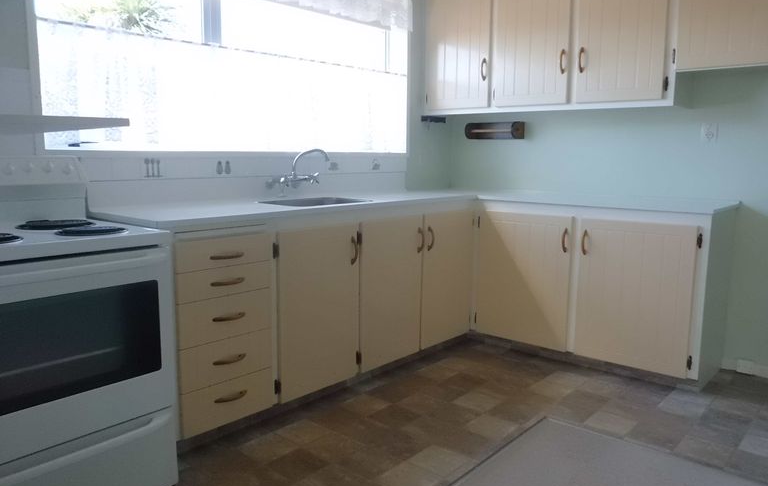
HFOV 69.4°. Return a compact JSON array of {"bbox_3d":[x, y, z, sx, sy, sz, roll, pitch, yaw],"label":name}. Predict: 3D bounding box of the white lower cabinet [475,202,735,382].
[{"bbox_3d":[1.158,0.180,3.142,1.226,0.815,0.510,7,11,37],"label":"white lower cabinet"}]

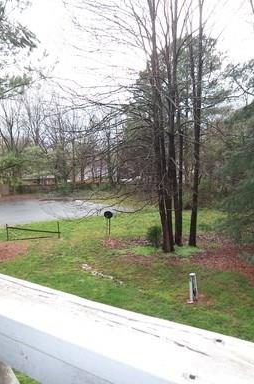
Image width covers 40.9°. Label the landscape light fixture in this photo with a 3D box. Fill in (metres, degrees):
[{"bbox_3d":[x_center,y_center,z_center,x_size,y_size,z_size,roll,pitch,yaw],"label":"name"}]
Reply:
[{"bbox_3d":[1.957,2.843,10.088,0.220,0.920,0.220,1,4,11],"label":"landscape light fixture"}]

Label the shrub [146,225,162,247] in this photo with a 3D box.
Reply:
[{"bbox_3d":[1.373,2.218,17.384,0.800,1.150,0.800,0,4,5],"label":"shrub"}]

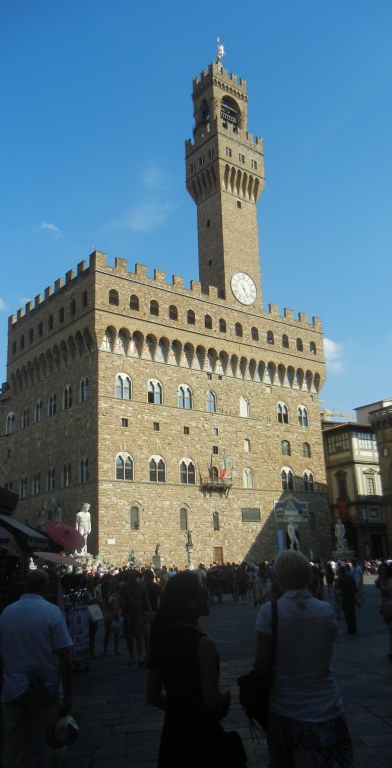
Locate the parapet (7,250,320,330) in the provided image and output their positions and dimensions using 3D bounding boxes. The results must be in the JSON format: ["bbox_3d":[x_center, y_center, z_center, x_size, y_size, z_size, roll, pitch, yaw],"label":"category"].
[{"bbox_3d":[-4.489,-9.879,111.299,44.109,3.002,28.249,10,-19,-37],"label":"parapet"}]

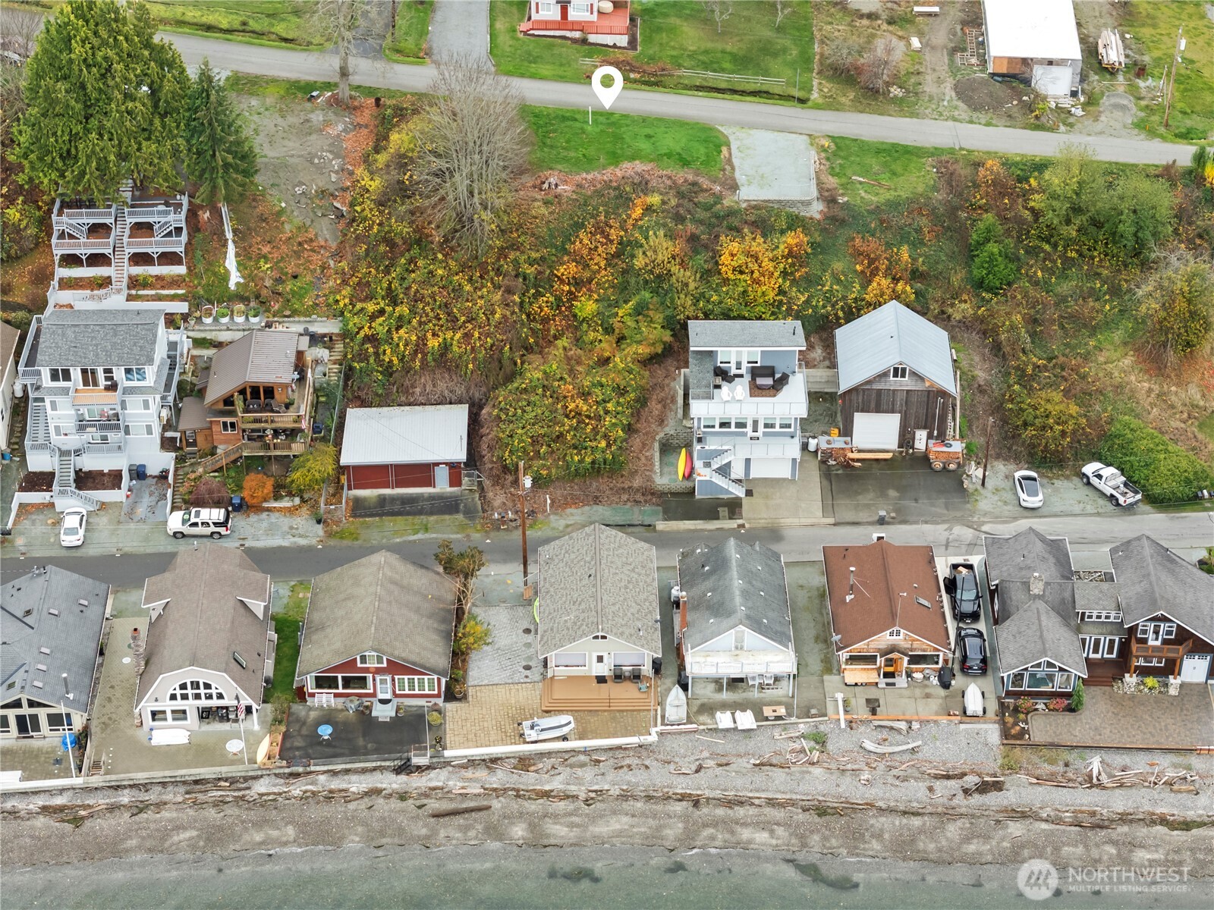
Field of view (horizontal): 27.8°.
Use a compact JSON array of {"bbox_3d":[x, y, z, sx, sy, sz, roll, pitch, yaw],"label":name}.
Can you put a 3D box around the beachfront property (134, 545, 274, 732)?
[{"bbox_3d":[-29.264,13.157,178.307,8.800,6.300,14.500,-2,35,-2],"label":"beachfront property"}]

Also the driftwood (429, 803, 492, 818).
[{"bbox_3d":[-10.184,24.763,170.644,4.393,0.360,0.380,-7,36,-9],"label":"driftwood"}]

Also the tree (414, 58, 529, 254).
[{"bbox_3d":[-11.375,-25.022,205.703,9.500,17.300,9.000,0,36,0],"label":"tree"}]

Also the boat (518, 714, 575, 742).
[{"bbox_3d":[-4.388,19.309,174.268,4.000,0.950,1.500,-5,35,-7],"label":"boat"}]

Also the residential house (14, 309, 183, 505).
[{"bbox_3d":[-40.615,-4.272,196.821,12.222,12.100,12.898,-1,36,-1],"label":"residential house"}]

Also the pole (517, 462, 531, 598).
[{"bbox_3d":[-6.141,5.555,183.754,0.950,12.100,0.500,0,35,0],"label":"pole"}]

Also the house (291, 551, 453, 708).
[{"bbox_3d":[-16.714,12.821,178.798,10.979,5.545,11.769,0,36,1],"label":"house"}]

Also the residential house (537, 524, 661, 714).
[{"bbox_3d":[-0.653,11.740,180.928,8.850,5.200,15.600,-1,35,-1],"label":"residential house"}]

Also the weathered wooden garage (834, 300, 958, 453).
[{"bbox_3d":[23.539,-6.479,201.509,9.474,8.978,9.386,1,36,2],"label":"weathered wooden garage"}]

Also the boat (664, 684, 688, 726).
[{"bbox_3d":[5.011,17.907,176.595,1.520,0.650,3.600,1,35,2],"label":"boat"}]

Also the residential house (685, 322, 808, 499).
[{"bbox_3d":[11.304,-4.268,199.203,9.168,8.900,14.022,0,36,-1],"label":"residential house"}]

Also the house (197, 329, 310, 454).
[{"bbox_3d":[-27.579,-4.947,196.742,8.400,6.000,9.400,1,35,1],"label":"house"}]

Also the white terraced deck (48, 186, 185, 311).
[{"bbox_3d":[-40.800,-18.126,207.859,11.700,7.600,10.800,-1,36,-1],"label":"white terraced deck"}]

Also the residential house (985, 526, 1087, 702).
[{"bbox_3d":[31.646,11.427,181.453,6.450,5.900,14.400,1,35,2],"label":"residential house"}]

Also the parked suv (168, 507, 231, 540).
[{"bbox_3d":[-31.859,5.252,192.336,5.130,1.930,2.000,2,36,3],"label":"parked suv"}]

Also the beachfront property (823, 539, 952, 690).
[{"bbox_3d":[20.763,10.727,182.039,8.435,5.136,13.317,0,36,0],"label":"beachfront property"}]

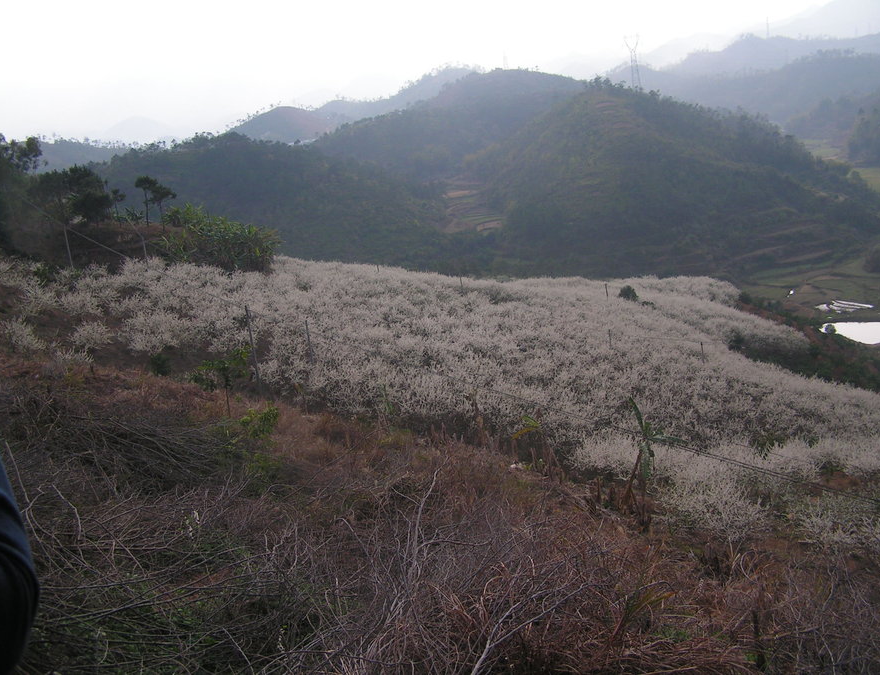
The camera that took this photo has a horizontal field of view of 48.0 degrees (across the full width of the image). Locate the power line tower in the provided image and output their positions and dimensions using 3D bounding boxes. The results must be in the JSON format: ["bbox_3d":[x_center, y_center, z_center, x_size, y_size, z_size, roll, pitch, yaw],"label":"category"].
[{"bbox_3d":[95.930,-137.043,492.358,8.000,29.500,6.500,-4,10,12],"label":"power line tower"}]

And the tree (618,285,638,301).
[{"bbox_3d":[30.892,-7.293,161.918,3.200,2.900,3.000,-4,10,11],"label":"tree"}]

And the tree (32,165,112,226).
[{"bbox_3d":[-37.319,-14.318,100.331,8.200,6.600,6.500,-9,11,-19],"label":"tree"}]

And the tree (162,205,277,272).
[{"bbox_3d":[-19.511,-8.760,87.422,10.500,5.800,6.000,-8,10,-12],"label":"tree"}]

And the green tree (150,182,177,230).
[{"bbox_3d":[-27.583,-12.995,98.383,2.600,4.900,2.500,-9,10,-14],"label":"green tree"}]

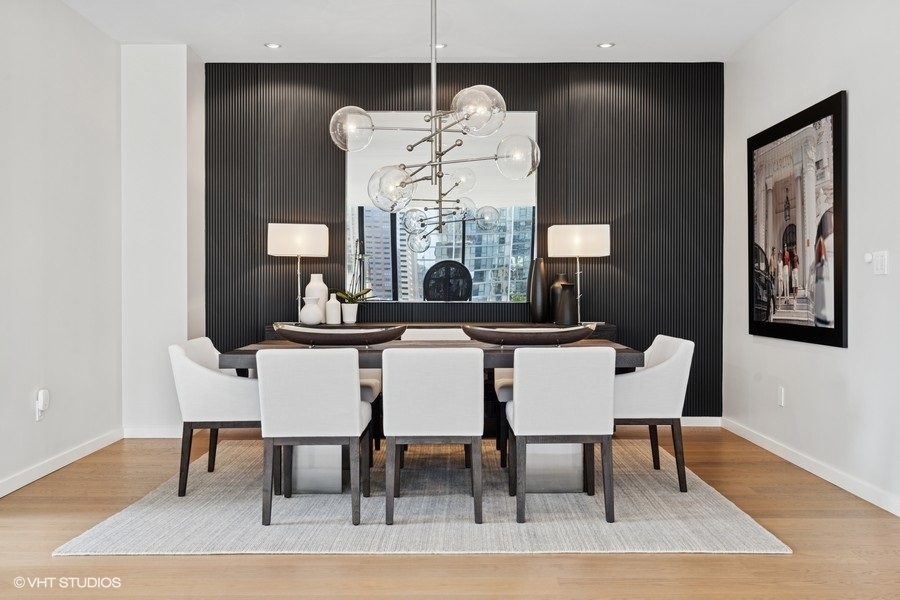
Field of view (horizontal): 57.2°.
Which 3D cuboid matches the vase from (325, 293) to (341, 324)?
[{"bbox_3d":[-0.863,0.070,6.120,0.106,0.228,0.106,0,1,0],"label":"vase"}]

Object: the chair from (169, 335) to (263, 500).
[{"bbox_3d":[-1.168,0.621,4.639,0.612,0.818,0.602,0,1,0],"label":"chair"}]

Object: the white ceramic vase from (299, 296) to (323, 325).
[{"bbox_3d":[-1.029,0.087,6.171,0.171,0.209,0.171,0,1,0],"label":"white ceramic vase"}]

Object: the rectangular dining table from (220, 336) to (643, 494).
[{"bbox_3d":[-0.090,0.644,4.698,2.151,0.759,1.026,0,1,0],"label":"rectangular dining table"}]

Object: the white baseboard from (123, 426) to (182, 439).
[{"bbox_3d":[-2.153,0.967,6.030,0.470,0.084,0.016,0,1,0],"label":"white baseboard"}]

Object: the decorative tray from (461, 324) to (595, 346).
[{"bbox_3d":[0.451,0.203,4.700,0.760,0.135,0.270,0,1,0],"label":"decorative tray"}]

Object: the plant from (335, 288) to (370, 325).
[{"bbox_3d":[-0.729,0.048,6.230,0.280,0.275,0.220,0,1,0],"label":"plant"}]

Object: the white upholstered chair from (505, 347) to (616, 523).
[{"bbox_3d":[0.528,0.620,4.065,0.467,0.821,0.618,0,1,0],"label":"white upholstered chair"}]

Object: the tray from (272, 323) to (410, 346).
[{"bbox_3d":[-0.626,0.203,4.700,0.760,0.135,0.270,0,1,0],"label":"tray"}]

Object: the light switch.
[{"bbox_3d":[2.154,-0.186,4.120,0.012,0.115,0.118,0,1,0],"label":"light switch"}]

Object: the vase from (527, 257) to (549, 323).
[{"bbox_3d":[0.675,-0.070,6.252,0.141,0.497,0.141,0,1,0],"label":"vase"}]

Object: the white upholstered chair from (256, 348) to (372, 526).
[{"bbox_3d":[-0.643,0.628,4.050,0.475,0.822,0.630,0,1,0],"label":"white upholstered chair"}]

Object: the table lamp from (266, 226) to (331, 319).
[{"bbox_3d":[-1.135,-0.192,6.200,0.430,0.750,0.240,0,1,0],"label":"table lamp"}]

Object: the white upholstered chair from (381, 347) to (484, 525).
[{"bbox_3d":[-0.074,0.623,4.057,0.467,0.821,0.618,0,1,0],"label":"white upholstered chair"}]

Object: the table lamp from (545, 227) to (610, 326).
[{"bbox_3d":[0.973,-0.187,6.219,0.422,0.733,0.301,0,1,0],"label":"table lamp"}]

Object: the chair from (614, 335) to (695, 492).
[{"bbox_3d":[0.998,0.610,4.665,0.612,0.818,0.602,0,1,0],"label":"chair"}]

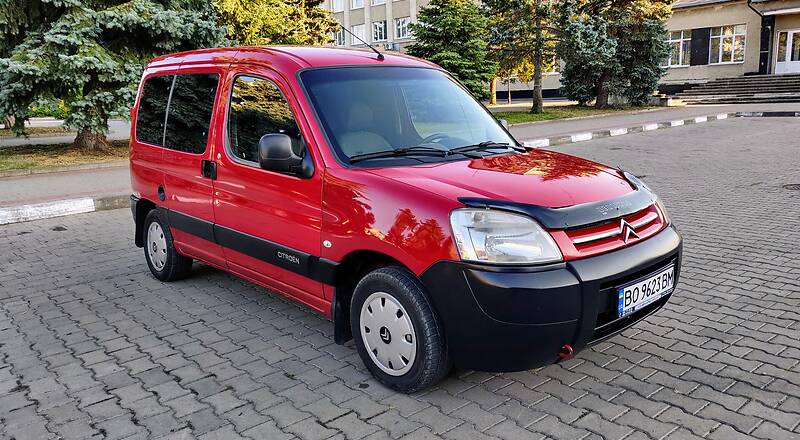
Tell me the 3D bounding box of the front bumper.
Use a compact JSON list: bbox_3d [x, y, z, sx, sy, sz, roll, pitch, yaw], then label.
[{"bbox_3d":[0.889,0.269,2.671,1.690,0.430,0.500,-12,15,-41],"label":"front bumper"}]

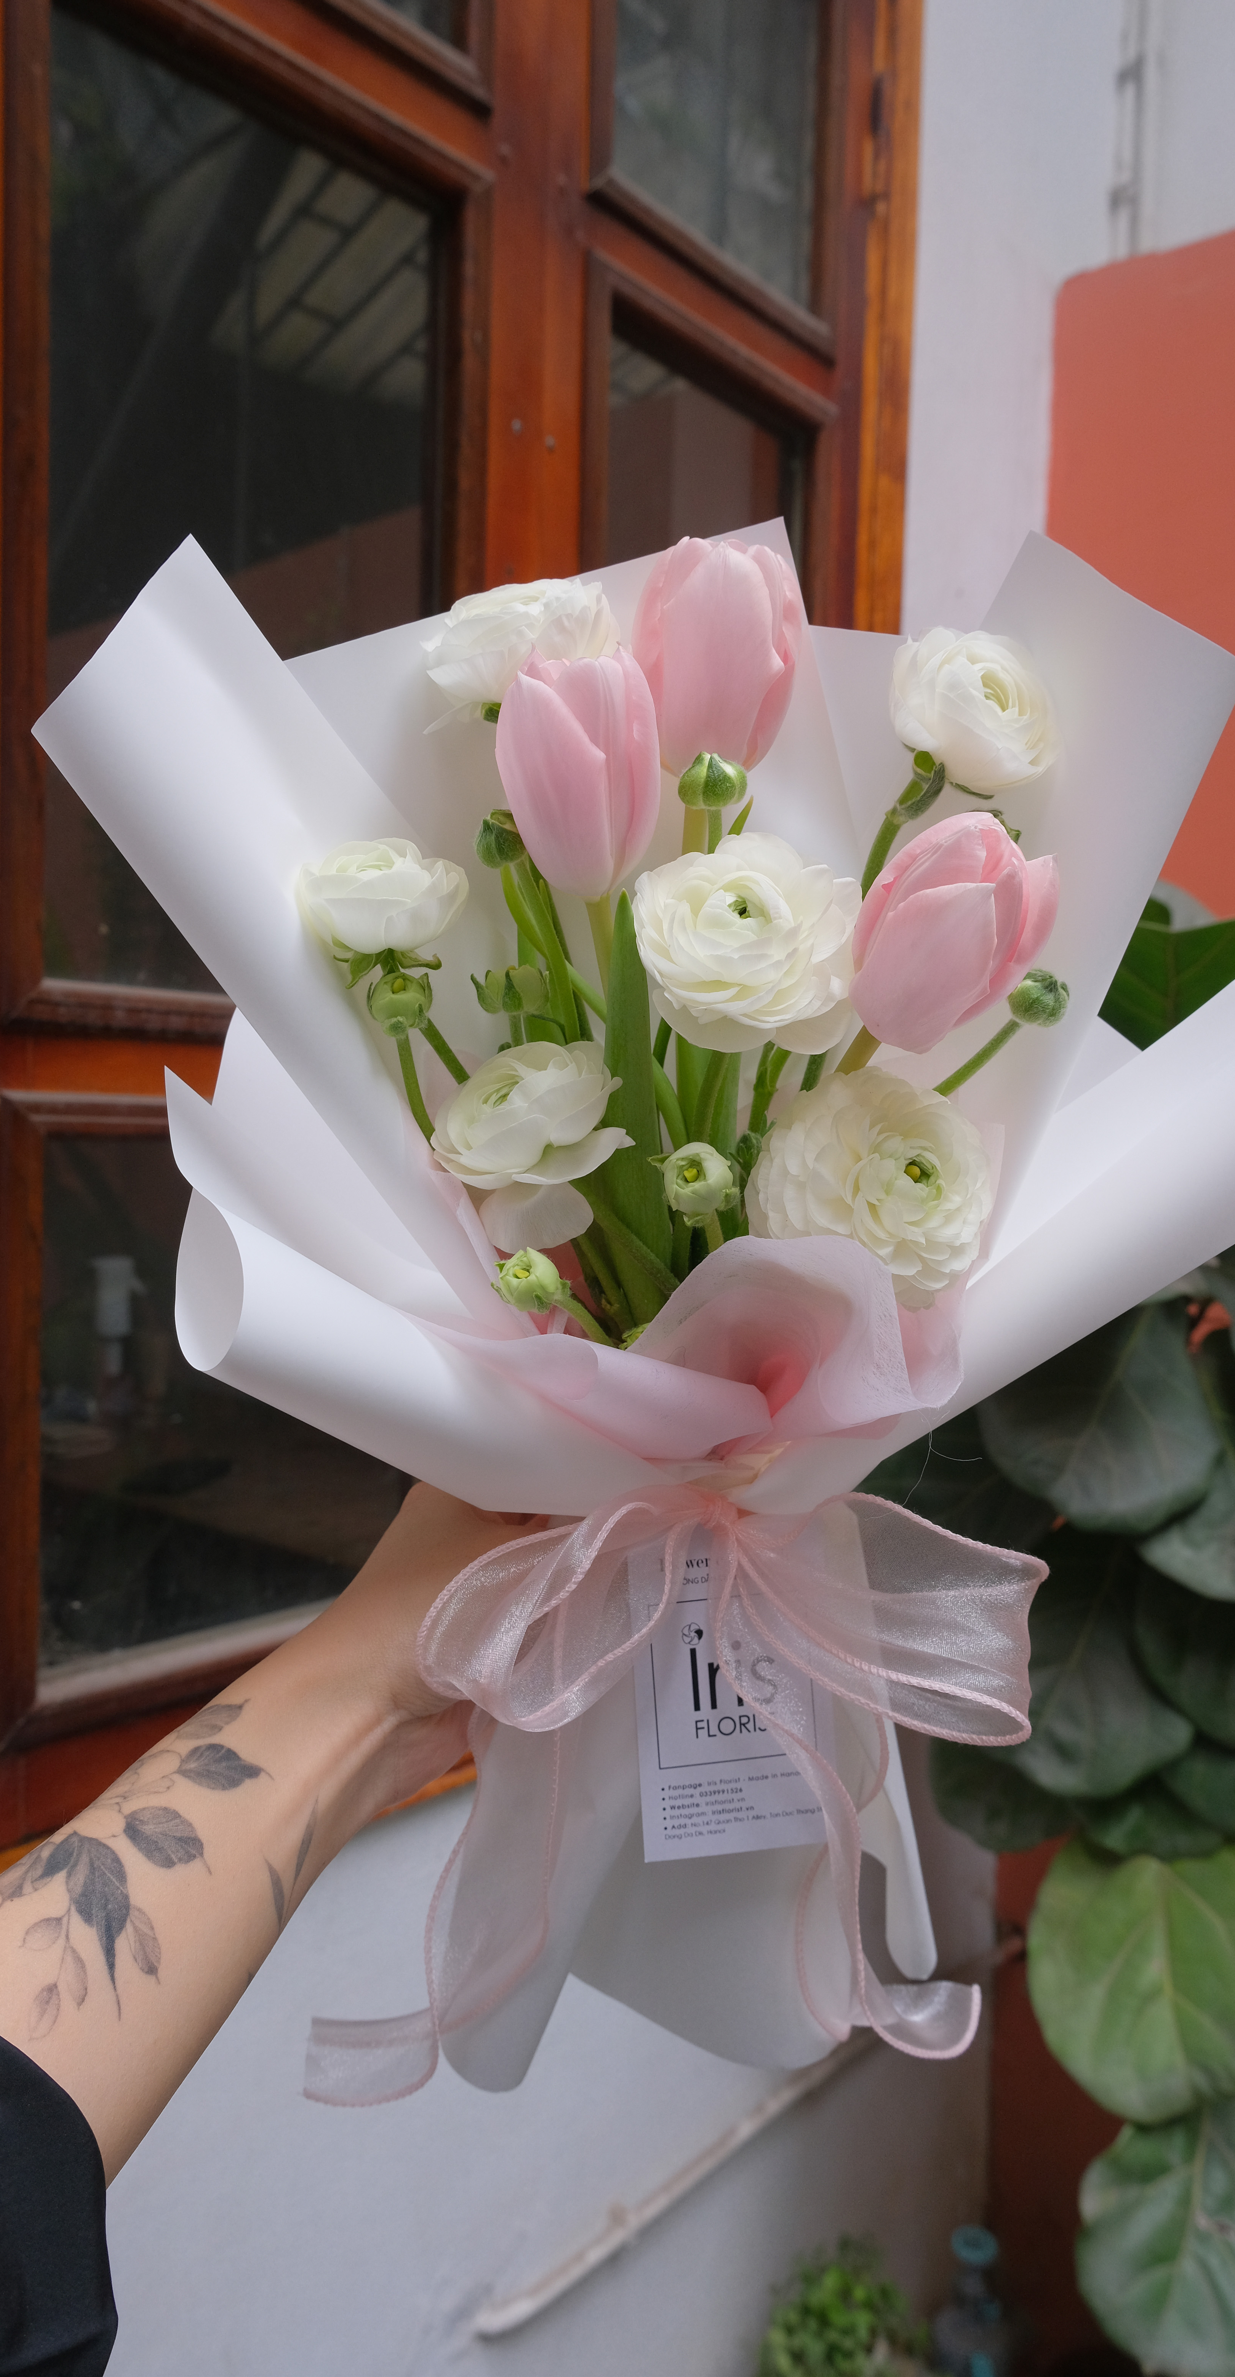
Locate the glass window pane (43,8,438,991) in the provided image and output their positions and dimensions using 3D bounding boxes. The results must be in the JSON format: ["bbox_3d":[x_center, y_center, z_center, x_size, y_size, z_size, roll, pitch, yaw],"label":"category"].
[{"bbox_3d":[-0.248,-0.427,1.130,0.015,0.589,0.307,4,4,42],"label":"glass window pane"}]

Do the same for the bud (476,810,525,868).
[{"bbox_3d":[-0.036,-0.108,0.510,0.017,0.019,0.017,-12,3,0],"label":"bud"}]

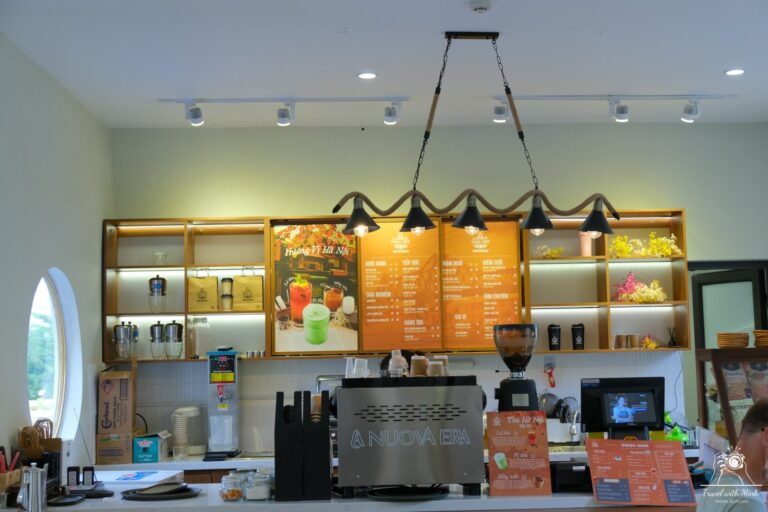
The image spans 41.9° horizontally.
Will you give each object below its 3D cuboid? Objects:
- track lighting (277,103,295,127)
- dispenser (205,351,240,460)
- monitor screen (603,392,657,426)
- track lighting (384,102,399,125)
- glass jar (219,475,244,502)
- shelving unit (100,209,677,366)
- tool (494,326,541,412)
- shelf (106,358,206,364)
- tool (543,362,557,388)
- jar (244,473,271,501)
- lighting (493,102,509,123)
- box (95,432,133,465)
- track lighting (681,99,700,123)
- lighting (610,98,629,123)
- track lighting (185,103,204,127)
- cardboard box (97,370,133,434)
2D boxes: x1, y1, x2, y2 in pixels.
[{"bbox_3d":[-0.568,-0.820,5.810,0.100,0.135,0.090,-1,-4,-3],"label":"track lighting"},{"bbox_3d":[-0.979,0.910,6.080,0.190,0.635,0.370,-1,-4,-3],"label":"dispenser"},{"bbox_3d":[1.165,0.724,4.740,0.255,0.158,0.035,-1,-17,-2],"label":"monitor screen"},{"bbox_3d":[0.047,-0.829,5.840,0.090,0.135,0.090,-1,-4,-3],"label":"track lighting"},{"bbox_3d":[-0.697,1.064,4.600,0.112,0.120,0.112,-1,-4,-3],"label":"glass jar"},{"bbox_3d":[0.080,0.197,6.495,3.700,0.890,0.270,-1,-4,-2],"label":"shelving unit"},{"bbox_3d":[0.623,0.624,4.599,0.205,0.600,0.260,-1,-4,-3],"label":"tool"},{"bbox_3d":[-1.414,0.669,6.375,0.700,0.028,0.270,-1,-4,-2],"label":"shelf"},{"bbox_3d":[1.121,0.813,6.790,0.070,0.165,0.025,-9,-5,-2],"label":"tool"},{"bbox_3d":[-0.581,1.059,4.601,0.112,0.117,0.112,-1,-5,-2],"label":"jar"},{"bbox_3d":[0.707,-0.870,6.081,0.090,0.120,0.095,-1,-5,-2],"label":"lighting"},{"bbox_3d":[-1.662,1.196,6.305,0.222,0.188,0.300,-1,-5,-2],"label":"box"},{"bbox_3d":[1.869,-0.881,6.115,0.105,0.125,0.095,-1,-5,-2],"label":"track lighting"},{"bbox_3d":[1.434,-0.886,6.103,0.098,0.130,0.095,-1,-5,-2],"label":"lighting"},{"bbox_3d":[-1.139,-0.851,6.027,0.108,0.130,0.095,-1,-5,-2],"label":"track lighting"},{"bbox_3d":[-1.603,0.894,6.065,0.197,0.360,0.190,-1,-4,-3],"label":"cardboard box"}]

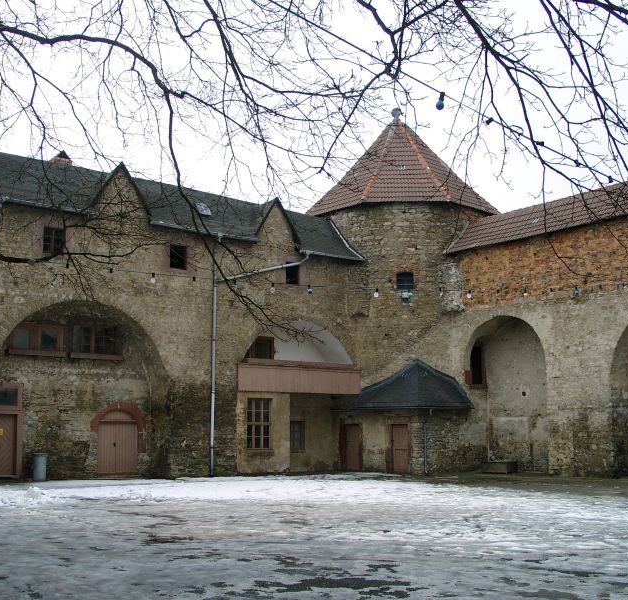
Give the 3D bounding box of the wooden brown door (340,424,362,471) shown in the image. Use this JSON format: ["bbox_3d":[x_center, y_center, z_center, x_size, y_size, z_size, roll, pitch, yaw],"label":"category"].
[{"bbox_3d":[1.628,6.169,32.892,0.150,1.893,1.090,9,-13,-43],"label":"wooden brown door"}]

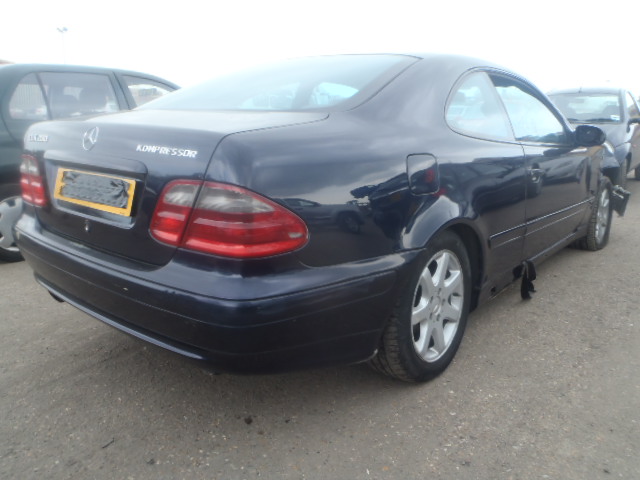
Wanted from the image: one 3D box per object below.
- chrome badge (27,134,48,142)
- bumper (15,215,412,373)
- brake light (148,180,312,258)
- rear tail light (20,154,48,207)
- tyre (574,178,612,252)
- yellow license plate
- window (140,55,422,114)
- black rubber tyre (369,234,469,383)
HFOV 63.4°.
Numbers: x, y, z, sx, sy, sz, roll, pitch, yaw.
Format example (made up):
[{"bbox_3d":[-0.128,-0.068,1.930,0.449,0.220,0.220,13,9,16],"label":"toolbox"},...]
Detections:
[{"bbox_3d":[-1.107,-0.401,2.041,0.185,0.026,0.010,14,6,44],"label":"chrome badge"},{"bbox_3d":[-0.577,0.096,2.031,1.680,0.380,0.750,11,17,39],"label":"bumper"},{"bbox_3d":[-0.259,-0.066,1.443,0.430,0.200,0.210,9,15,30],"label":"brake light"},{"bbox_3d":[-1.156,-0.248,2.172,0.210,0.200,0.430,-11,17,-40],"label":"rear tail light"},{"bbox_3d":[2.139,-0.192,4.094,0.205,0.630,0.630,11,16,37],"label":"tyre"},{"bbox_3d":[-0.765,-0.166,1.734,0.520,0.112,0.012,11,3,39],"label":"yellow license plate"},{"bbox_3d":[-0.184,-0.722,2.311,1.170,0.100,0.720,11,38,39],"label":"window"},{"bbox_3d":[0.400,0.246,2.088,0.205,0.630,0.630,11,17,39],"label":"black rubber tyre"}]

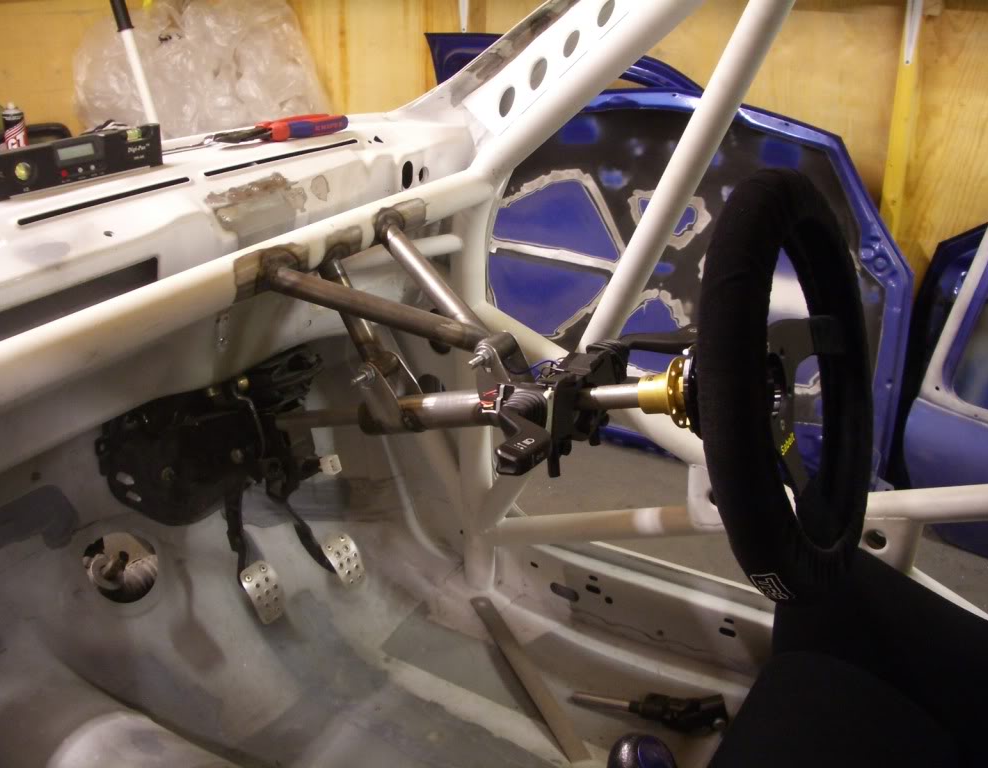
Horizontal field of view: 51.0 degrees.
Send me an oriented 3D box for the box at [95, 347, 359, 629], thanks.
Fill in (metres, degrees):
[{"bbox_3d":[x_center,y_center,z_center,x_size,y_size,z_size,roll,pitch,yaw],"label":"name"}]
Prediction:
[{"bbox_3d":[-0.299,0.109,1.237,0.220,0.280,0.260,12,26,27],"label":"box"}]

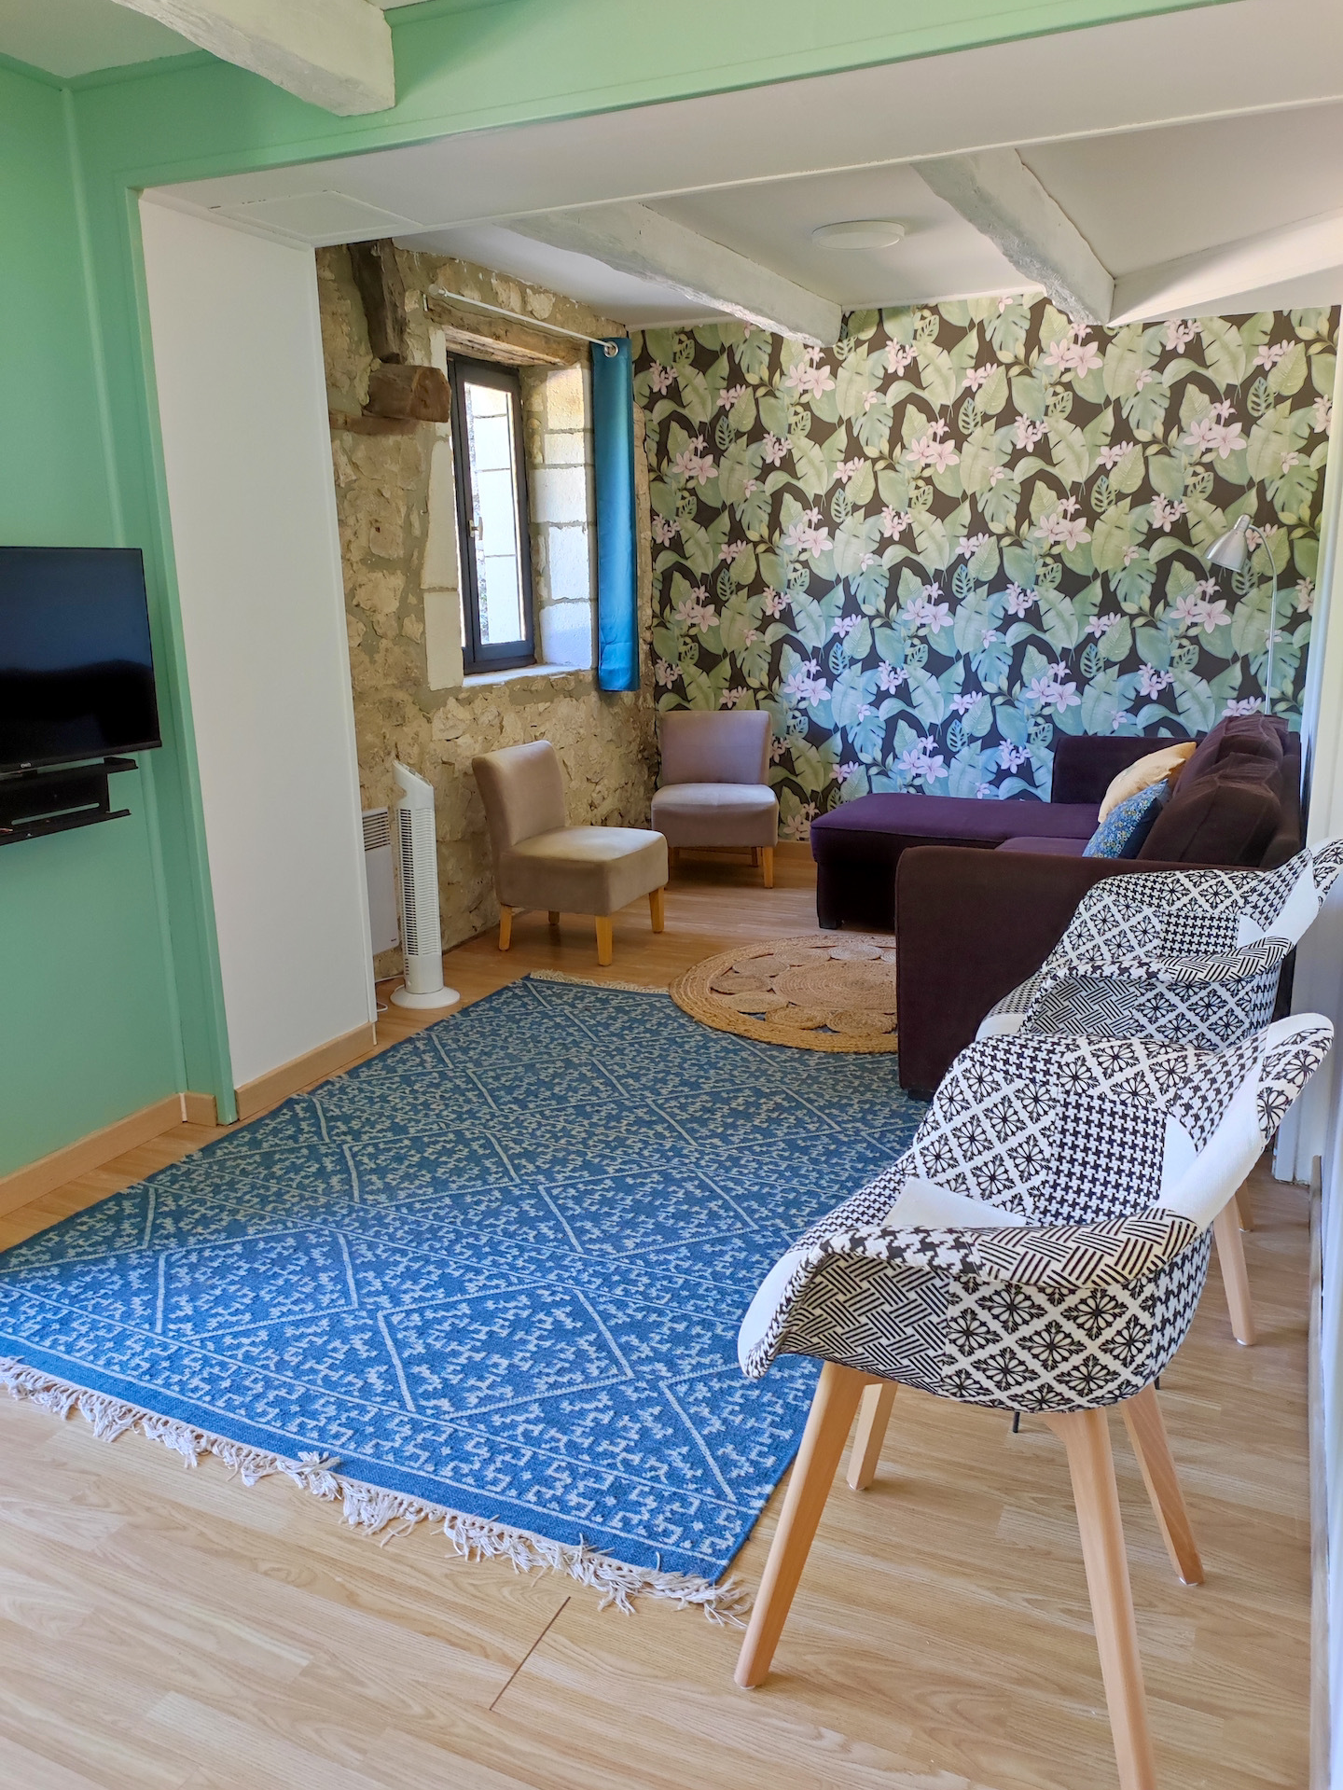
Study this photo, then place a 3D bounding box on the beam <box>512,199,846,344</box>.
[{"bbox_3d":[0.104,-2.059,4.282,0.174,0.157,2.559,5,16,24],"label":"beam"}]

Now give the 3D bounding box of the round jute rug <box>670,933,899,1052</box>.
[{"bbox_3d":[0.604,0.288,4.186,1.200,0.020,1.200,-1,14,0],"label":"round jute rug"}]

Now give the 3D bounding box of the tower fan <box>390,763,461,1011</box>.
[{"bbox_3d":[-0.799,-0.041,4.104,0.225,0.760,0.225,-1,14,3],"label":"tower fan"}]

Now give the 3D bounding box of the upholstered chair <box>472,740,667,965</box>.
[{"bbox_3d":[-0.341,-0.169,4.680,0.530,0.700,0.515,5,16,23],"label":"upholstered chair"}]

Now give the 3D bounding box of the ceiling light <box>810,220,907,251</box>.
[{"bbox_3d":[0.597,-2.094,4.126,0.292,0.030,0.292,-1,14,0],"label":"ceiling light"}]

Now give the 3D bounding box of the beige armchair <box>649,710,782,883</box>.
[{"bbox_3d":[0.202,-0.424,5.627,0.515,0.700,0.530,0,14,4],"label":"beige armchair"}]

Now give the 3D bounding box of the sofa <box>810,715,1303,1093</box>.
[{"bbox_3d":[1.129,-0.114,4.189,1.570,0.770,2.300,5,16,24],"label":"sofa"}]

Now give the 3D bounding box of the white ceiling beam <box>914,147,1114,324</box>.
[{"bbox_3d":[1.062,-1.968,3.848,0.188,0.157,2.559,5,16,24],"label":"white ceiling beam"}]

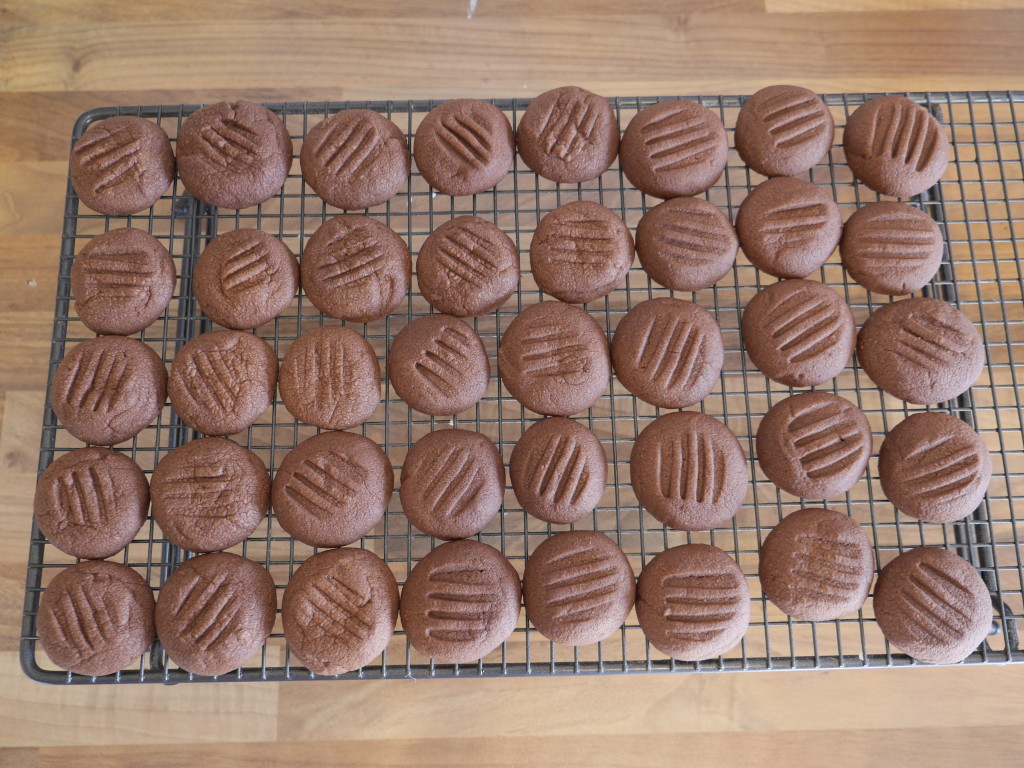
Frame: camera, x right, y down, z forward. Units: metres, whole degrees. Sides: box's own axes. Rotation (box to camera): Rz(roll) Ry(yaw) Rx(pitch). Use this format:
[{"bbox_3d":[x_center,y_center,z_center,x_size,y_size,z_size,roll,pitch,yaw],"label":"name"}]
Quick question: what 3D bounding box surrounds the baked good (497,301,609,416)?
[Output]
[{"bbox_3d":[0.018,-0.012,0.398,0.050,0.015,0.053,-1,77,-1],"label":"baked good"}]

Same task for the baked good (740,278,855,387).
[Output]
[{"bbox_3d":[0.129,-0.024,0.402,0.051,0.015,0.050,-1,77,-1],"label":"baked good"}]

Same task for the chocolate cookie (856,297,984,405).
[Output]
[{"bbox_3d":[0.185,-0.016,0.400,0.057,0.015,0.050,-1,77,-1],"label":"chocolate cookie"}]

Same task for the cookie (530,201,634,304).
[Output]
[{"bbox_3d":[0.032,-0.061,0.404,0.048,0.014,0.049,-1,77,-1],"label":"cookie"}]

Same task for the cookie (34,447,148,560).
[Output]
[{"bbox_3d":[-0.178,0.050,0.376,0.048,0.015,0.048,-1,77,0],"label":"cookie"}]

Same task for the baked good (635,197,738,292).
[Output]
[{"bbox_3d":[0.080,-0.065,0.405,0.047,0.014,0.046,-1,77,-1],"label":"baked good"}]

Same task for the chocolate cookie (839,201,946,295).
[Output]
[{"bbox_3d":[0.172,-0.062,0.403,0.046,0.015,0.044,-1,77,0],"label":"chocolate cookie"}]

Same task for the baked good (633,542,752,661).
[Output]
[{"bbox_3d":[0.075,0.091,0.369,0.047,0.014,0.047,-1,77,-1],"label":"baked good"}]

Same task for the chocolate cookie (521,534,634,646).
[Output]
[{"bbox_3d":[0.028,0.085,0.370,0.046,0.014,0.046,-1,77,-1],"label":"chocolate cookie"}]

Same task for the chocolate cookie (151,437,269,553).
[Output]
[{"bbox_3d":[-0.129,0.047,0.377,0.050,0.015,0.049,-1,77,0],"label":"chocolate cookie"}]

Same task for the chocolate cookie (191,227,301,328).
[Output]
[{"bbox_3d":[-0.120,-0.048,0.400,0.046,0.014,0.047,-1,77,-1],"label":"chocolate cookie"}]

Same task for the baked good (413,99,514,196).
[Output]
[{"bbox_3d":[-0.023,-0.111,0.414,0.048,0.015,0.049,-1,77,0],"label":"baked good"}]

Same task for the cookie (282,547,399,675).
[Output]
[{"bbox_3d":[-0.071,0.093,0.367,0.048,0.015,0.051,-1,77,0],"label":"cookie"}]

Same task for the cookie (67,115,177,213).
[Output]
[{"bbox_3d":[-0.181,-0.102,0.411,0.048,0.014,0.049,-1,77,-1],"label":"cookie"}]

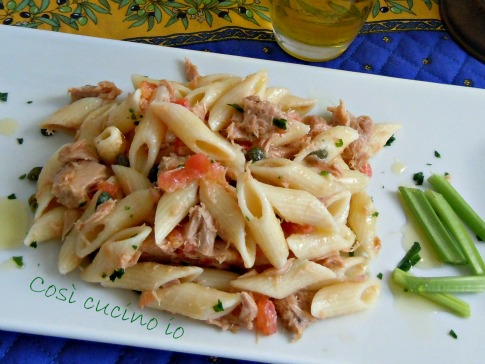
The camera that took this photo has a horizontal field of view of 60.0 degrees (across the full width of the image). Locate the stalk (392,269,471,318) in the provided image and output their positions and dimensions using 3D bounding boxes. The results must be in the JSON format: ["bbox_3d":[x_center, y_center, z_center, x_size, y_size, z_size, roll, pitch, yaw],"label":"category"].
[{"bbox_3d":[0.079,0.047,0.176,0.030,0.005,0.006,27,52,20],"label":"stalk"}]

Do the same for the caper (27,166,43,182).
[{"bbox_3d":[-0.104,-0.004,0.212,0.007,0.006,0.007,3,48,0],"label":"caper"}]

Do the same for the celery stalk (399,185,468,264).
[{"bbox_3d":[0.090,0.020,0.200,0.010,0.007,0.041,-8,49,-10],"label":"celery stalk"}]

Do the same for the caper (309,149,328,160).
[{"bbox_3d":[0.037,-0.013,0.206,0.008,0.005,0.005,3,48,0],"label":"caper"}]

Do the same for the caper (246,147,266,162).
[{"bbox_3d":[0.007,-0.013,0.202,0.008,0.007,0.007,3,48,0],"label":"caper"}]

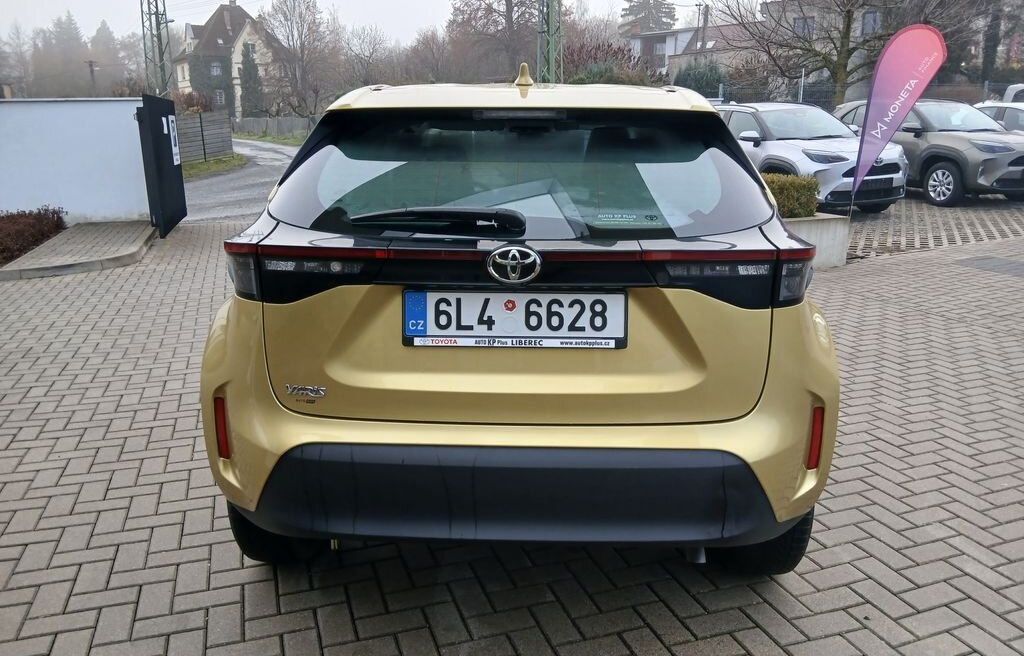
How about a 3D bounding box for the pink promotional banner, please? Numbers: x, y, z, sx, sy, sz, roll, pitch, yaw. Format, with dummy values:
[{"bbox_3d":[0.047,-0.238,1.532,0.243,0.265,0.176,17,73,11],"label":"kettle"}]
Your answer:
[{"bbox_3d":[4.221,-2.386,8.400,0.830,1.760,0.100,3,15,12],"label":"pink promotional banner"}]

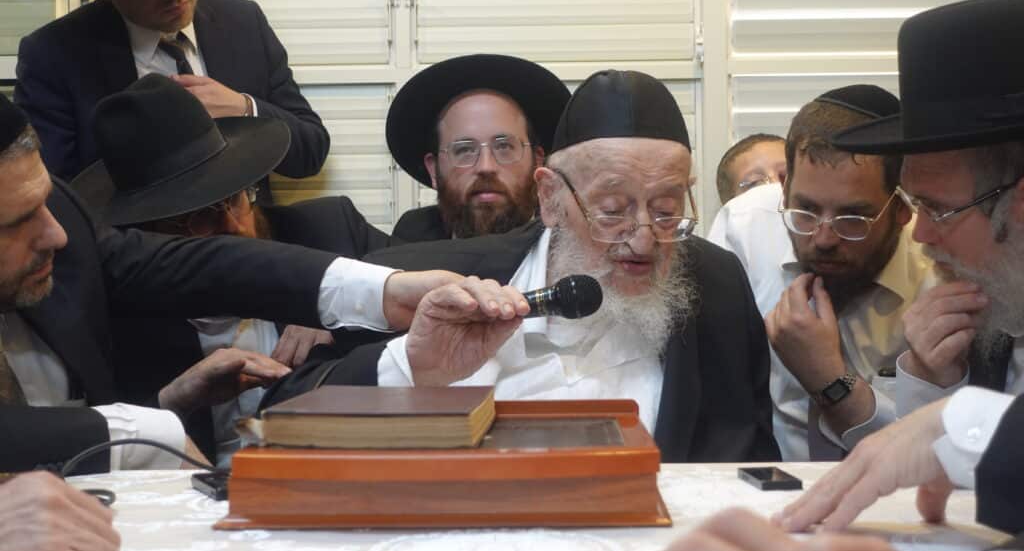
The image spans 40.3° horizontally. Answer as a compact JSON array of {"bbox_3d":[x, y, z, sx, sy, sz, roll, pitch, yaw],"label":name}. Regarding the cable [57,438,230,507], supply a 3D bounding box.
[{"bbox_3d":[-0.393,0.208,1.480,0.195,0.072,0.120,-1,0,0],"label":"cable"}]

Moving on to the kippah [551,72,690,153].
[{"bbox_3d":[0.129,-0.193,1.660,0.168,0.105,0.185,0,-4,-18],"label":"kippah"}]

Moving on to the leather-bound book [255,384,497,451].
[{"bbox_3d":[-0.126,0.145,1.440,0.198,0.037,0.270,-1,0,4],"label":"leather-bound book"}]

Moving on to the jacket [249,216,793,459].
[{"bbox_3d":[0.010,0.220,1.770,0.660,0.600,0.400,-1,0,-3],"label":"jacket"}]

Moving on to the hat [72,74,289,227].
[{"bbox_3d":[-0.484,-0.200,1.980,0.305,0.140,0.340,-37,38,-29],"label":"hat"}]

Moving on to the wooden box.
[{"bbox_3d":[-0.057,0.185,1.437,0.417,0.088,0.335,-1,0,2],"label":"wooden box"}]

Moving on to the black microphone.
[{"bbox_3d":[0.018,0.034,1.605,0.180,0.051,0.051,-11,1,-7],"label":"black microphone"}]

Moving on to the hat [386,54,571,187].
[{"bbox_3d":[-0.053,-0.277,2.270,0.300,0.135,0.330,-1,-41,-3],"label":"hat"}]

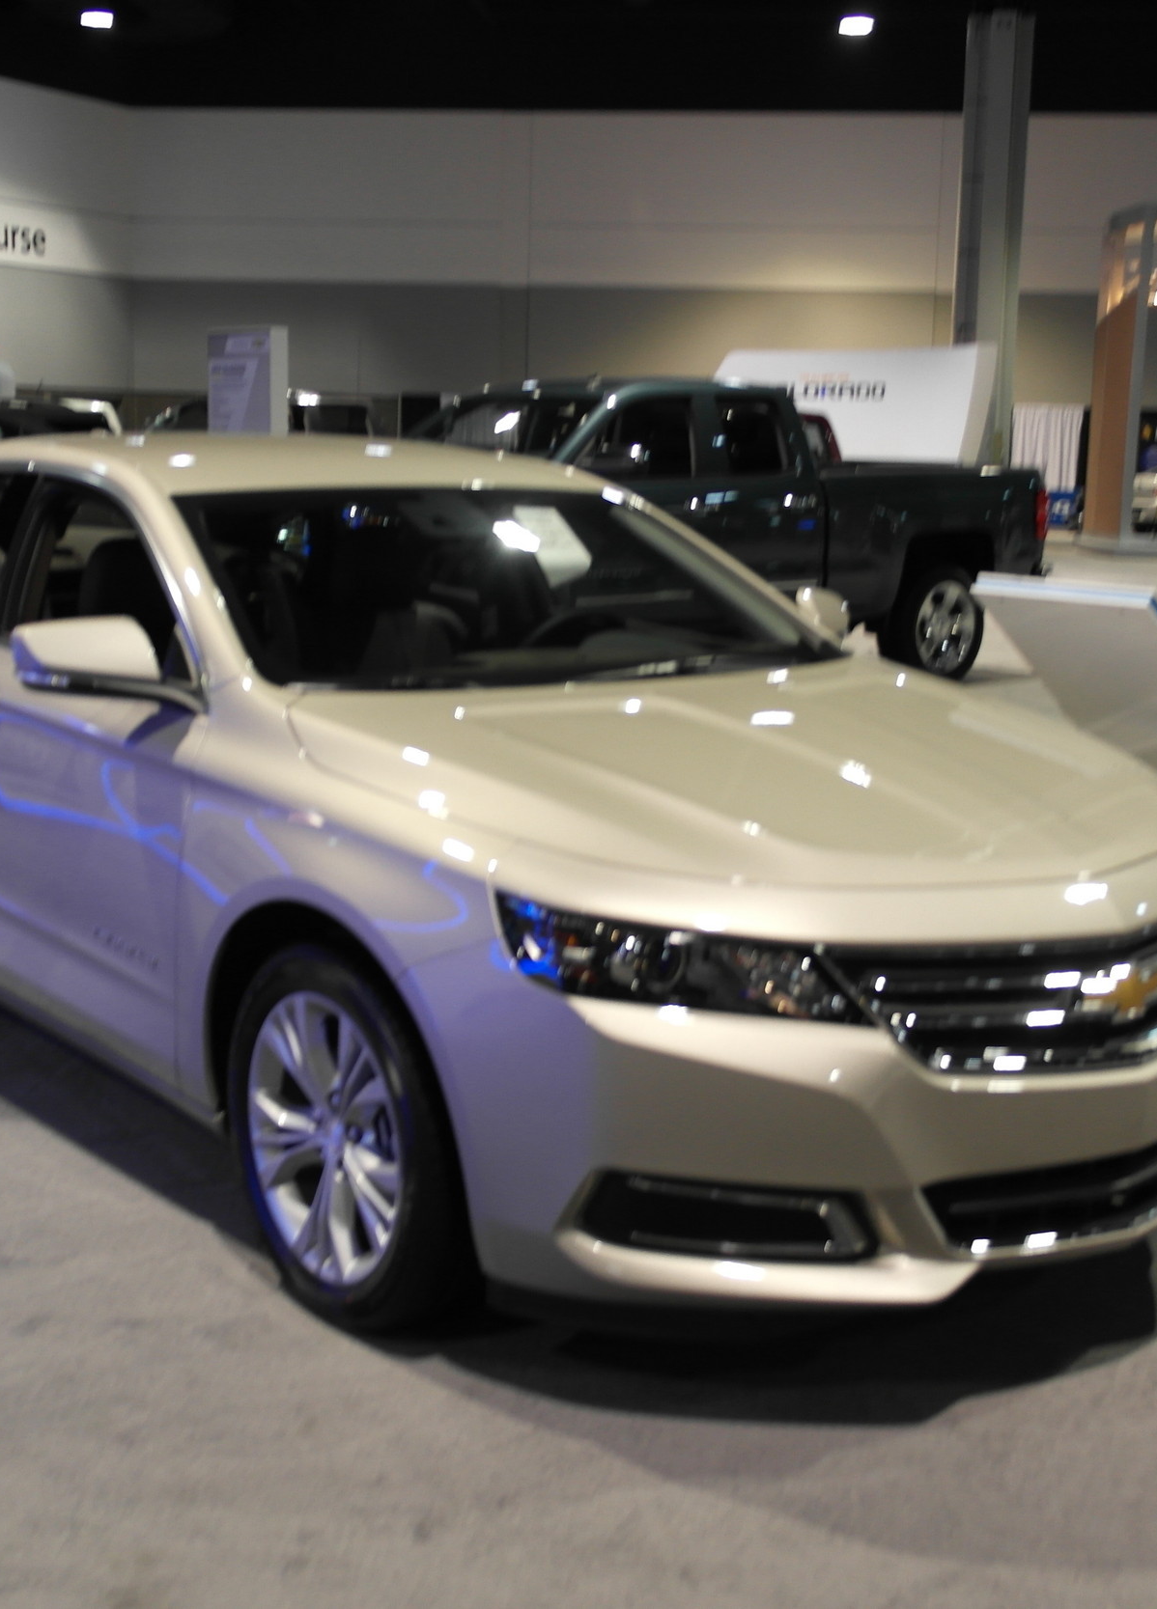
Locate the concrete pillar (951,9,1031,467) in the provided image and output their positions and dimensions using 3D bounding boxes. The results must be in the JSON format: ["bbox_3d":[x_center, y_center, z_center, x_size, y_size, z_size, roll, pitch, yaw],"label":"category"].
[{"bbox_3d":[7.228,-9.232,35.444,1.120,9.400,1.120,2,10,7],"label":"concrete pillar"}]

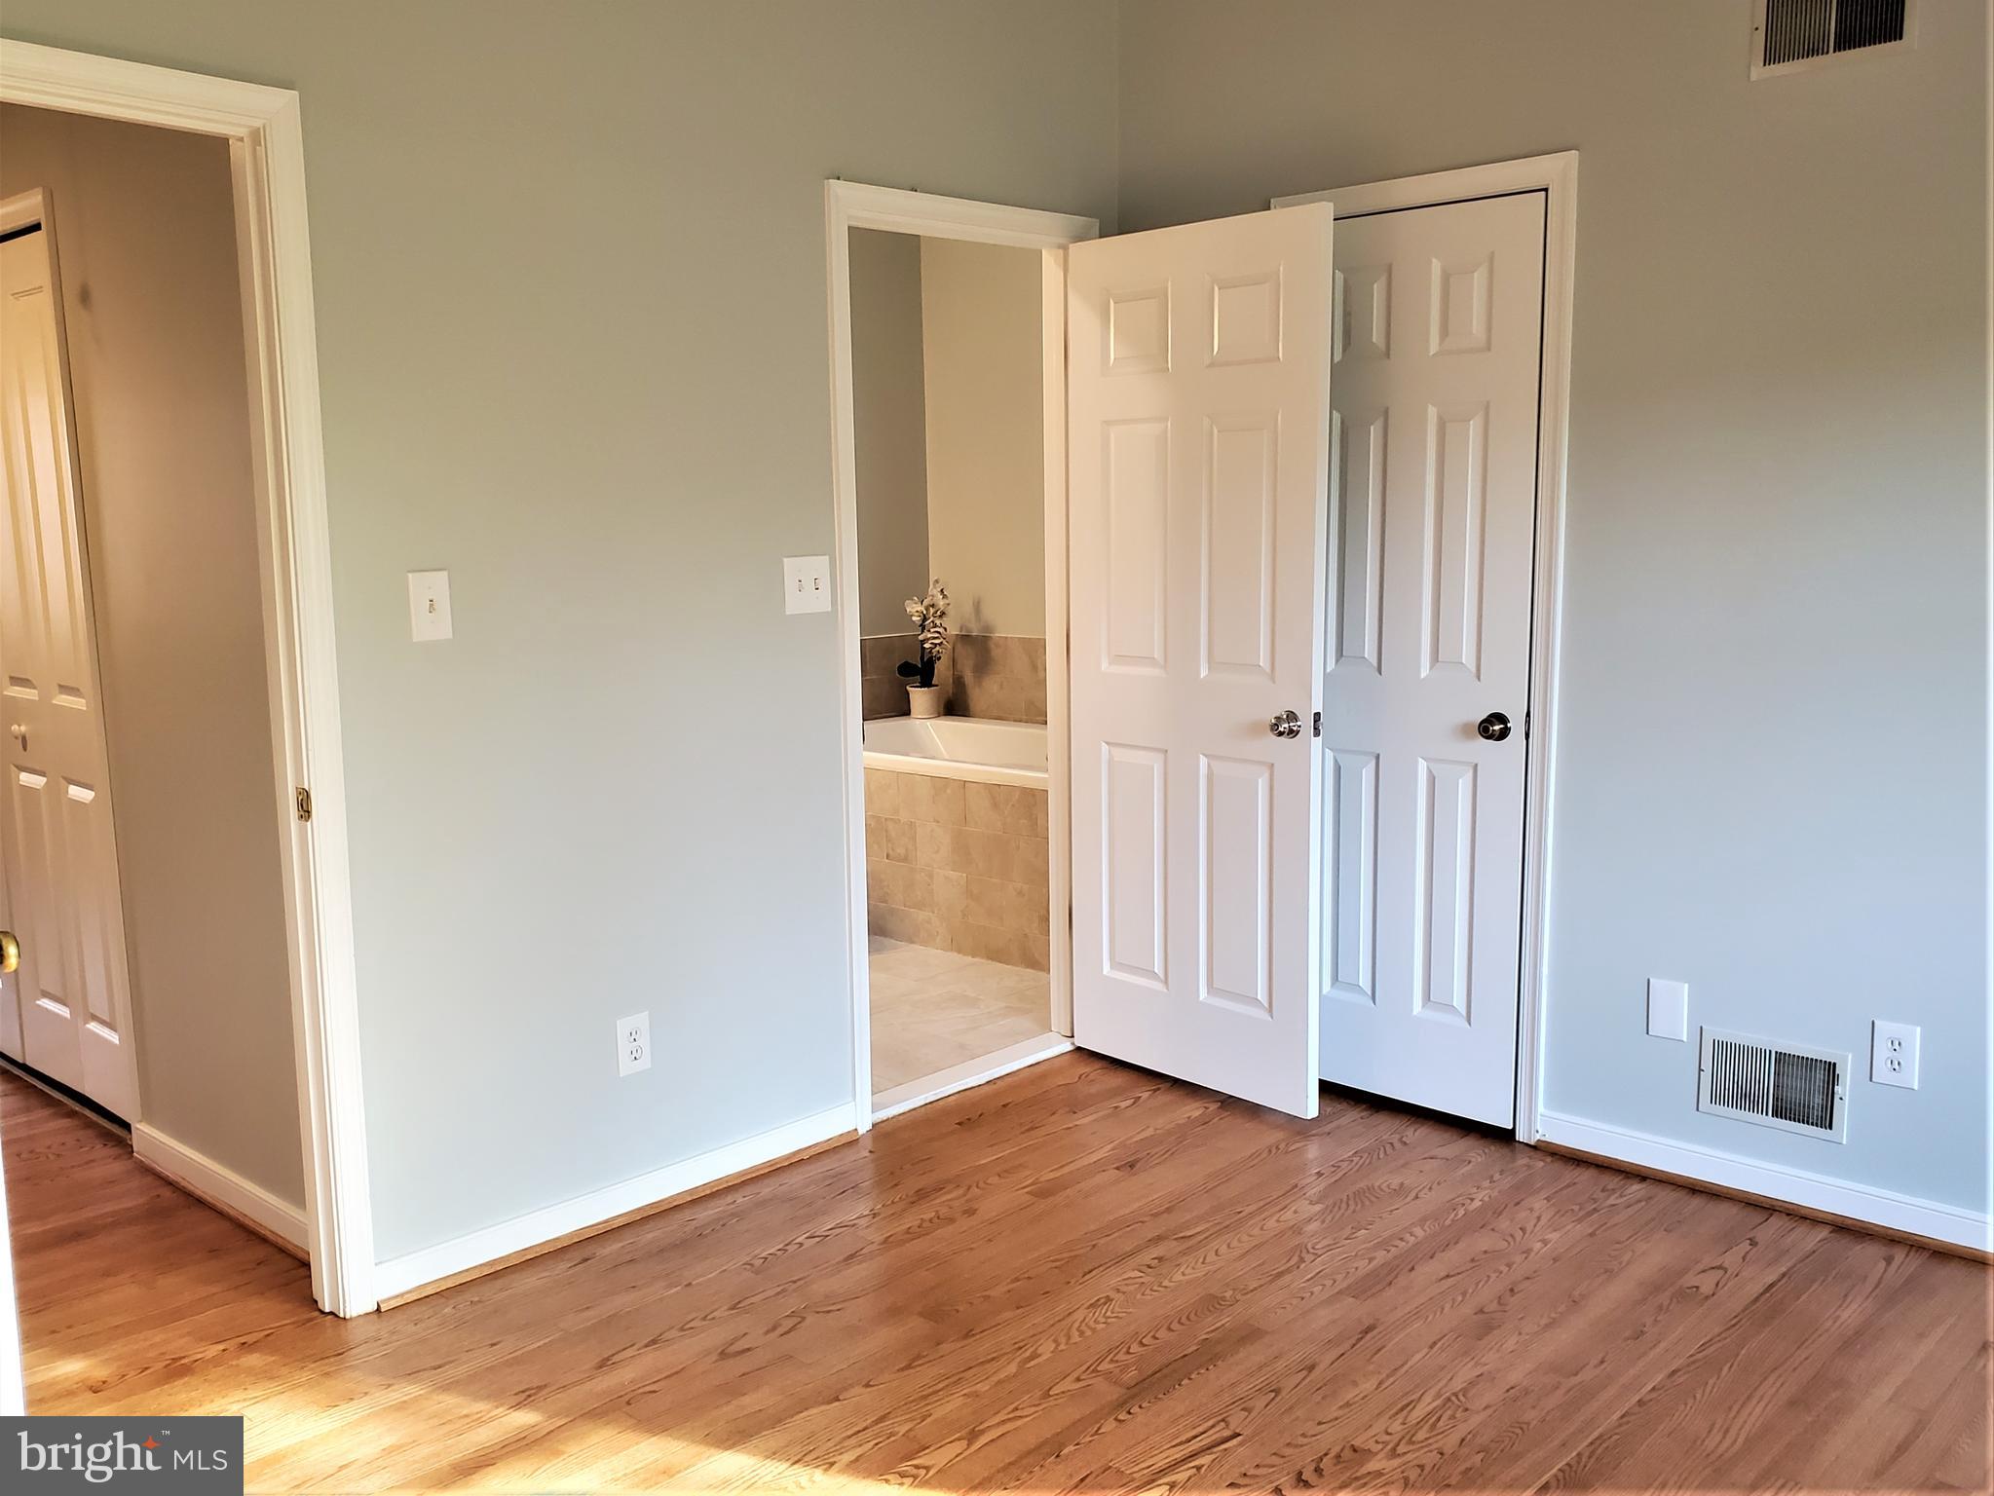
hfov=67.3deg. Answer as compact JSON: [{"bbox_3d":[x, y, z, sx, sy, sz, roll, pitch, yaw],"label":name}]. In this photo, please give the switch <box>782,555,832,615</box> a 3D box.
[{"bbox_3d":[-0.398,-0.347,3.192,0.118,0.118,0.012,-9,11,-43],"label":"switch"}]

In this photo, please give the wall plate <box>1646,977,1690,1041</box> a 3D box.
[{"bbox_3d":[1.374,0.538,3.071,0.078,0.120,0.009,6,11,42],"label":"wall plate"}]

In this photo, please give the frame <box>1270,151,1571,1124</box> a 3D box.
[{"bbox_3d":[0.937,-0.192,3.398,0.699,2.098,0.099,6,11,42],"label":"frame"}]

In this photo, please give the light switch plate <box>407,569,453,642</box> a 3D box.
[{"bbox_3d":[-0.994,-0.251,2.639,0.071,0.121,0.012,-9,11,-43],"label":"light switch plate"}]

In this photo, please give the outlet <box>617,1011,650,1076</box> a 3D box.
[{"bbox_3d":[-0.724,0.596,3.006,0.070,0.117,0.010,-9,11,-43],"label":"outlet"}]

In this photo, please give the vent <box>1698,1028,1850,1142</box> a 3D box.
[{"bbox_3d":[1.522,0.664,2.950,0.267,0.180,0.016,6,11,42],"label":"vent"}]

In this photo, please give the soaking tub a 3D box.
[{"bbox_3d":[0.072,0.222,5.071,1.505,0.446,0.792,5,11,37],"label":"soaking tub"}]

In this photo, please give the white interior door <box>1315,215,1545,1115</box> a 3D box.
[{"bbox_3d":[0.930,-0.170,3.395,0.586,2.003,0.040,6,11,42],"label":"white interior door"}]

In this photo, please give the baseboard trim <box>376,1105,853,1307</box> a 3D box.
[{"bbox_3d":[-0.710,0.906,3.052,1.089,0.092,0.022,-9,11,-43],"label":"baseboard trim"}]

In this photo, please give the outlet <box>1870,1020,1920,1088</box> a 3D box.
[{"bbox_3d":[1.676,0.575,2.798,0.076,0.119,0.010,6,11,42],"label":"outlet"}]

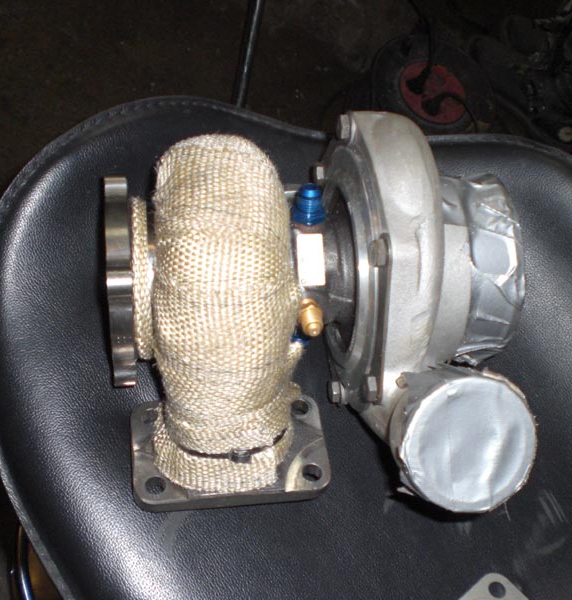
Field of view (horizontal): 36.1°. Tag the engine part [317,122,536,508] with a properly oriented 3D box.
[{"bbox_3d":[0.070,0.000,0.461,0.092,0.177,0.196,-2,49,-10],"label":"engine part"}]

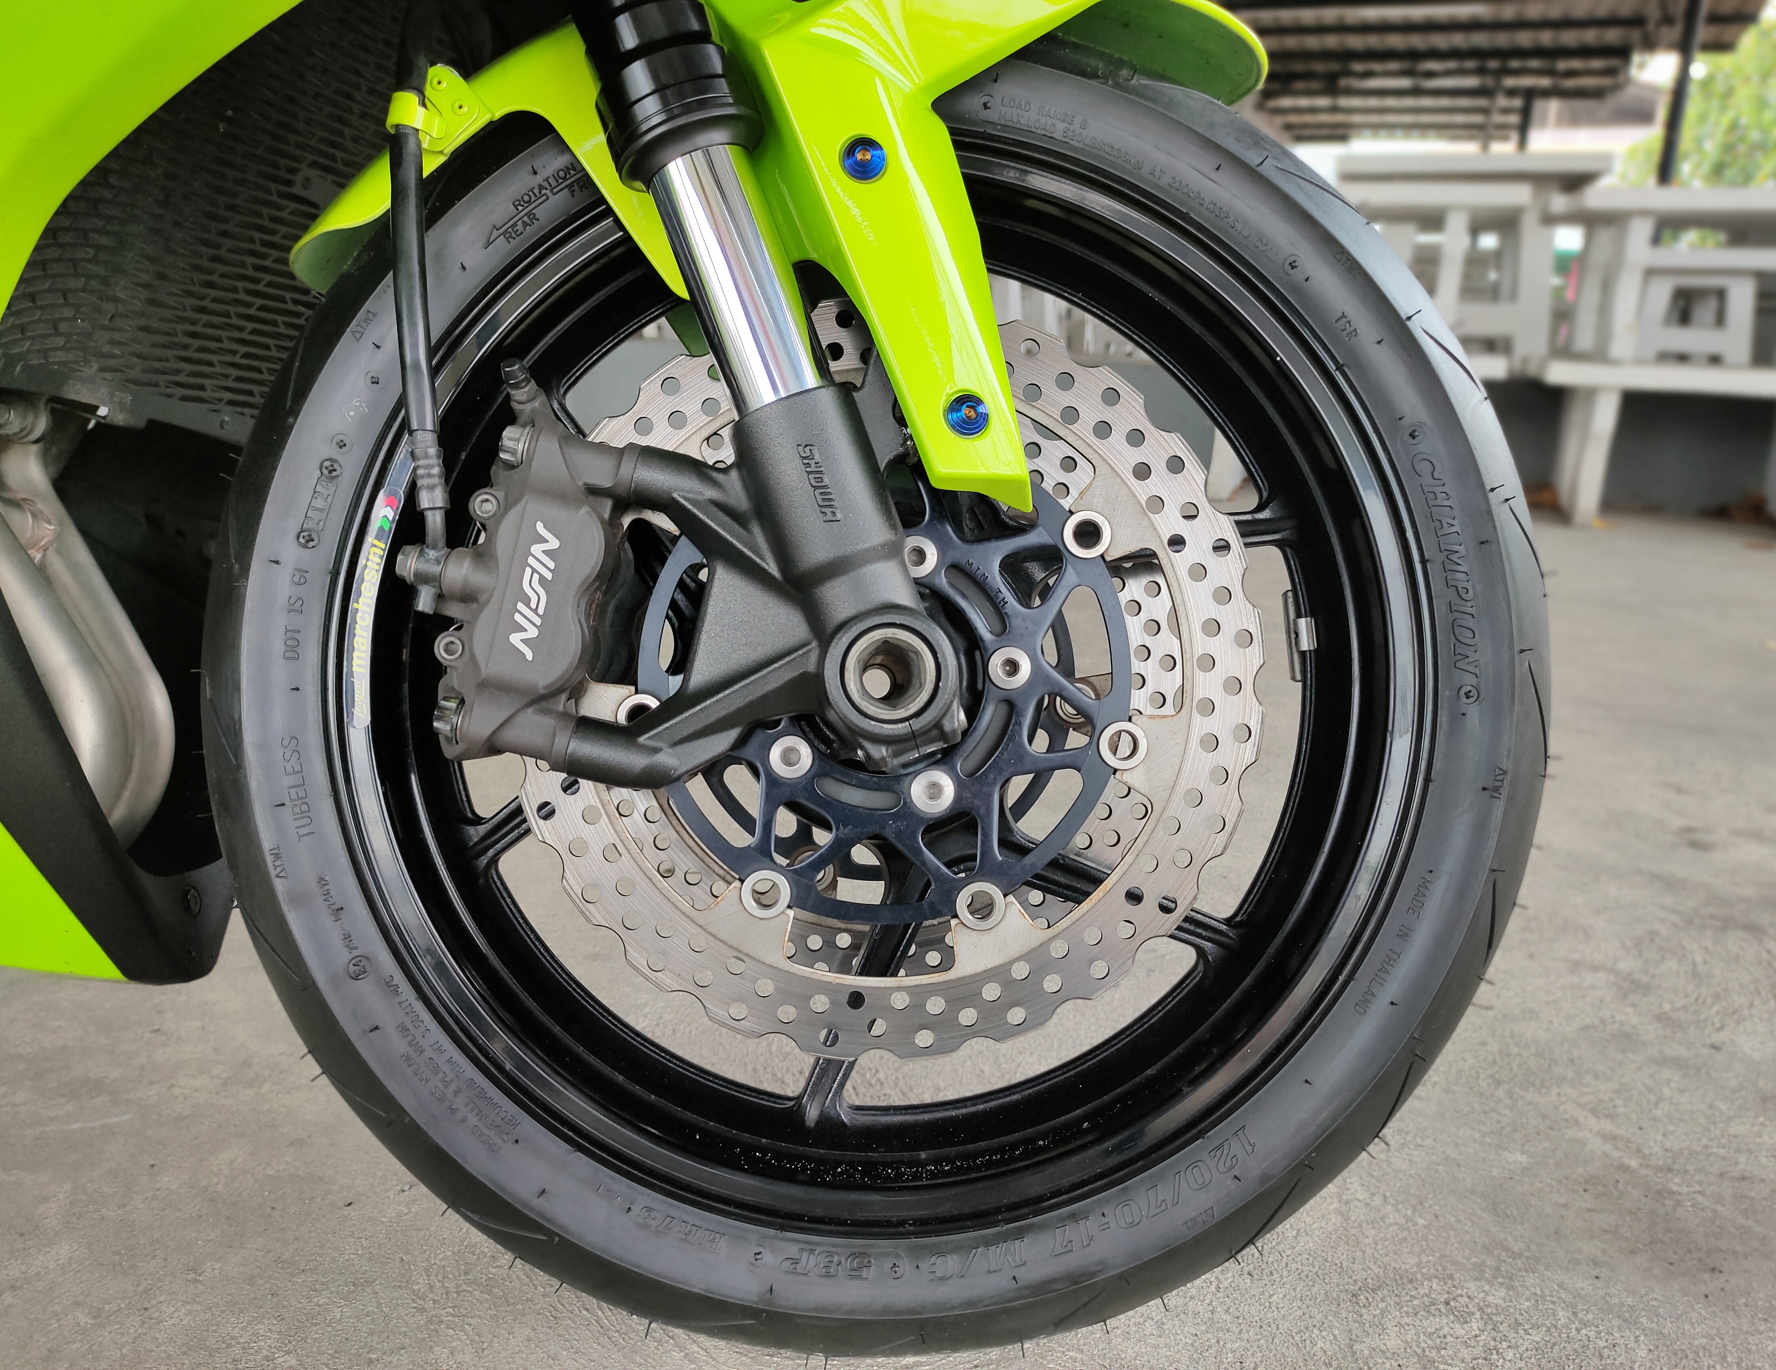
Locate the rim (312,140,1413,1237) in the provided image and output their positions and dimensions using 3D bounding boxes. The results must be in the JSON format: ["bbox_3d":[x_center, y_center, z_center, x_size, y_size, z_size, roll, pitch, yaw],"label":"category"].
[{"bbox_3d":[-0.002,-0.003,0.758,0.463,0.463,0.106,4,-1,-2],"label":"rim"}]

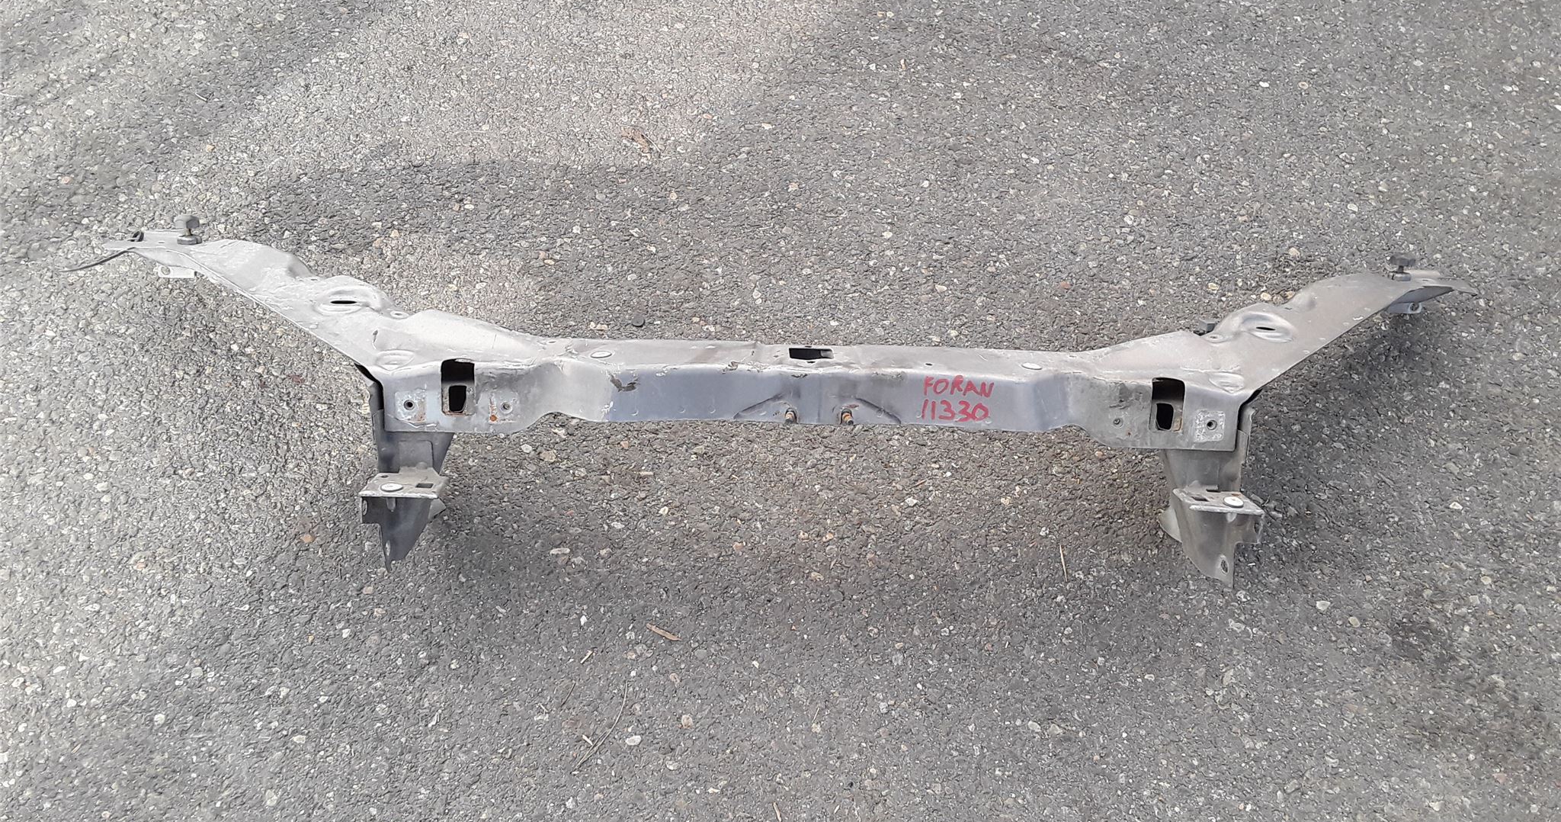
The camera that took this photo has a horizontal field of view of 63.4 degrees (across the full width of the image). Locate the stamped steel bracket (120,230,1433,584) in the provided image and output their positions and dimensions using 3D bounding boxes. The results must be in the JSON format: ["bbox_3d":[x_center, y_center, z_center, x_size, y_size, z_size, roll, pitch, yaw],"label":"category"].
[{"bbox_3d":[0.022,-0.024,1.226,1.462,0.256,0.340,1,21,-3],"label":"stamped steel bracket"}]

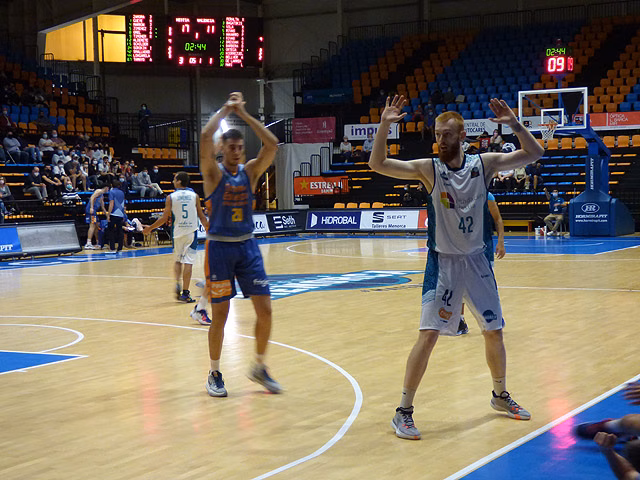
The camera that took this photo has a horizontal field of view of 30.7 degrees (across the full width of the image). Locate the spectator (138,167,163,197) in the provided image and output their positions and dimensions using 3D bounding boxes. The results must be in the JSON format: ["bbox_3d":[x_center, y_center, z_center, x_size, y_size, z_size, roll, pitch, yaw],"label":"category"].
[{"bbox_3d":[-5.692,-1.960,39.700,0.650,1.120,0.520,0,3,30],"label":"spectator"}]

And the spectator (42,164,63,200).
[{"bbox_3d":[-8.112,-1.744,35.321,0.650,1.080,0.520,1,3,38],"label":"spectator"}]

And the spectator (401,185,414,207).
[{"bbox_3d":[2.953,-1.310,40.129,0.520,1.200,0.720,0,3,32],"label":"spectator"}]

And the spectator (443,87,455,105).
[{"bbox_3d":[5.351,-5.673,48.208,0.520,1.220,0.720,0,3,28],"label":"spectator"}]

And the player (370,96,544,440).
[{"bbox_3d":[0.891,0.152,7.527,1.150,2.110,0.640,-2,3,-20],"label":"player"}]

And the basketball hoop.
[{"bbox_3d":[5.983,-2.833,30.500,0.470,0.460,0.560,0,3,30],"label":"basketball hoop"}]

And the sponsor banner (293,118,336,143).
[{"bbox_3d":[-0.215,-4.557,48.163,2.060,1.000,0.050,0,3,28],"label":"sponsor banner"}]

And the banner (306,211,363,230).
[{"bbox_3d":[0.477,-0.657,39.657,2.150,0.700,0.080,0,3,30],"label":"banner"}]

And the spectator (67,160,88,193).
[{"bbox_3d":[-7.752,-2.098,37.314,0.680,1.090,0.560,1,4,44],"label":"spectator"}]

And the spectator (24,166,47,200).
[{"bbox_3d":[-8.851,-1.745,36.300,0.620,1.100,0.500,0,3,30],"label":"spectator"}]

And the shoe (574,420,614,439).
[{"bbox_3d":[1.678,1.143,7.080,0.290,0.110,0.115,-1,3,6],"label":"shoe"}]

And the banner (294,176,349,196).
[{"bbox_3d":[0.055,-1.944,42.331,2.200,0.660,0.060,0,3,30],"label":"banner"}]

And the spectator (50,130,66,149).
[{"bbox_3d":[-9.041,-3.165,40.220,0.750,1.240,0.560,1,3,42],"label":"spectator"}]

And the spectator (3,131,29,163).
[{"bbox_3d":[-9.889,-3.009,37.891,0.720,1.080,0.580,1,3,36],"label":"spectator"}]

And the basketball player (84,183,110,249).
[{"bbox_3d":[-6.208,-0.675,32.500,0.650,1.860,0.550,-2,3,-12],"label":"basketball player"}]

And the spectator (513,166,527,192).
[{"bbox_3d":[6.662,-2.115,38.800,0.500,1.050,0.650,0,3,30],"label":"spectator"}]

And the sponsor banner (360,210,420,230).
[{"bbox_3d":[2.307,-0.648,38.124,2.080,0.640,0.120,0,-11,30],"label":"sponsor banner"}]

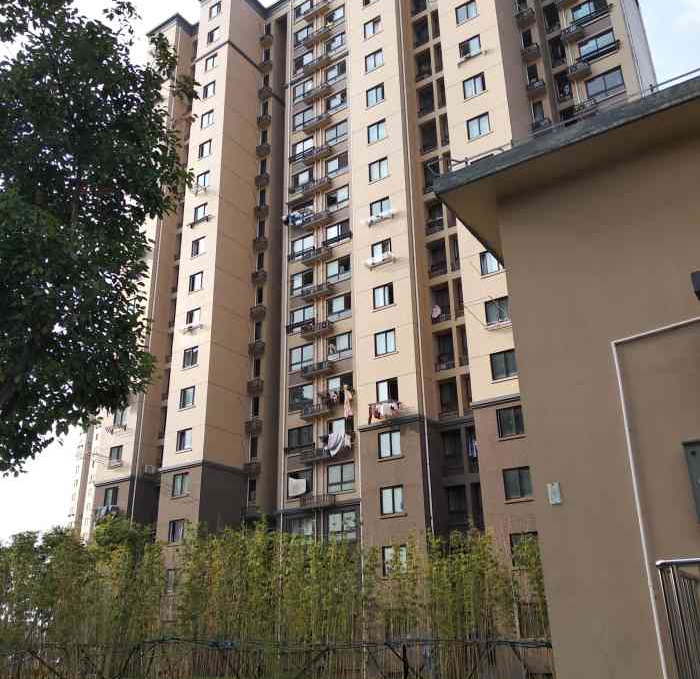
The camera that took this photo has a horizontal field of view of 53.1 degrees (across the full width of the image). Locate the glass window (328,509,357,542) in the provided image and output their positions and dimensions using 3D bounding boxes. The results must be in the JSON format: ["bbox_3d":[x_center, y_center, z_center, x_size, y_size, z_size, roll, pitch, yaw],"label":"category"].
[{"bbox_3d":[-0.459,11.385,42.631,2.000,1.758,0.117,-15,-26,31],"label":"glass window"}]

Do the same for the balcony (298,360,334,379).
[{"bbox_3d":[-2.042,2.087,47.000,2.202,0.639,0.645,-15,-26,31],"label":"balcony"}]

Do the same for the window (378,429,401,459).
[{"bbox_3d":[2.140,5.589,37.037,1.283,1.293,0.120,-14,-26,30],"label":"window"}]

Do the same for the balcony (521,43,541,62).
[{"bbox_3d":[11.713,-18.386,45.143,1.119,0.682,0.580,-15,-26,31],"label":"balcony"}]

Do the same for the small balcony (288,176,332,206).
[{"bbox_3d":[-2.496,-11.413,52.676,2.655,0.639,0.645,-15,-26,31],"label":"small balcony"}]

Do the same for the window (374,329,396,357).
[{"bbox_3d":[2.059,0.201,39.837,1.341,1.371,0.153,-15,-26,31],"label":"window"}]

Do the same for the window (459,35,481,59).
[{"bbox_3d":[7.260,-17.501,42.205,1.299,1.369,0.145,-15,-26,30],"label":"window"}]

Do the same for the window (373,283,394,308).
[{"bbox_3d":[1.948,-2.476,40.184,1.299,1.369,0.145,-15,-26,30],"label":"window"}]

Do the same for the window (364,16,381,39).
[{"bbox_3d":[1.608,-21.270,47.961,1.283,1.293,0.120,-14,-26,30],"label":"window"}]

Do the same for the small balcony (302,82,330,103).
[{"bbox_3d":[-2.518,-19.522,55.797,2.183,0.678,0.649,-15,-26,30],"label":"small balcony"}]

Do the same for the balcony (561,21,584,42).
[{"bbox_3d":[13.919,-18.996,43.758,1.200,0.682,0.580,-15,-26,31],"label":"balcony"}]

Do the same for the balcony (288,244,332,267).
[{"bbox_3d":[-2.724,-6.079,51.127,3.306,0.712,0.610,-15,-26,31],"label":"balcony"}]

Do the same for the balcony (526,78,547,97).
[{"bbox_3d":[11.628,-15.491,43.522,1.044,0.580,0.638,-15,-26,30],"label":"balcony"}]

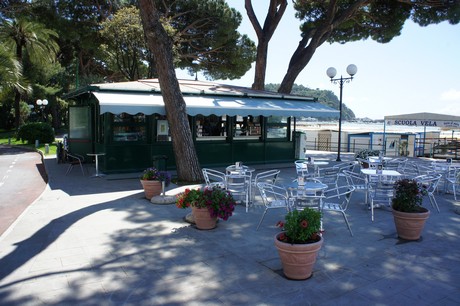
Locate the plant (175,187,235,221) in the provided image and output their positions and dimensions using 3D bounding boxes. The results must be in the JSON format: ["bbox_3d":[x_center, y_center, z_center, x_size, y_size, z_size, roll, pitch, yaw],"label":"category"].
[{"bbox_3d":[-0.388,0.798,5.735,0.940,0.500,0.700,0,5,0],"label":"plant"}]

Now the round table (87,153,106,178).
[{"bbox_3d":[-4.272,0.402,11.082,0.600,0.720,0.600,0,5,0],"label":"round table"}]

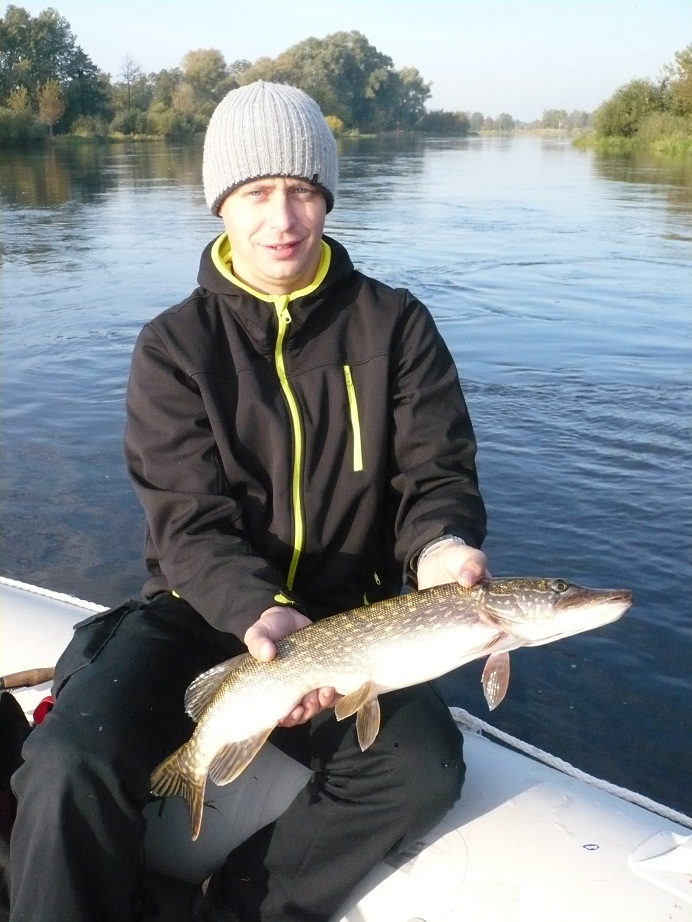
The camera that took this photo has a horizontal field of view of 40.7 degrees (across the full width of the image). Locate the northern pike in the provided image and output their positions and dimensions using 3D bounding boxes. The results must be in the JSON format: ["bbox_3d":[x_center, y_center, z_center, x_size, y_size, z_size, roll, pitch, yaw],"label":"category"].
[{"bbox_3d":[0.047,0.273,1.149,0.639,0.185,0.095,-21,-23,3],"label":"northern pike"}]

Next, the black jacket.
[{"bbox_3d":[-0.070,-0.018,1.385,0.550,0.600,0.480,-3,20,-8],"label":"black jacket"}]

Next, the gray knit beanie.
[{"bbox_3d":[-0.106,-0.440,1.317,0.187,0.185,0.222,-8,16,-9],"label":"gray knit beanie"}]

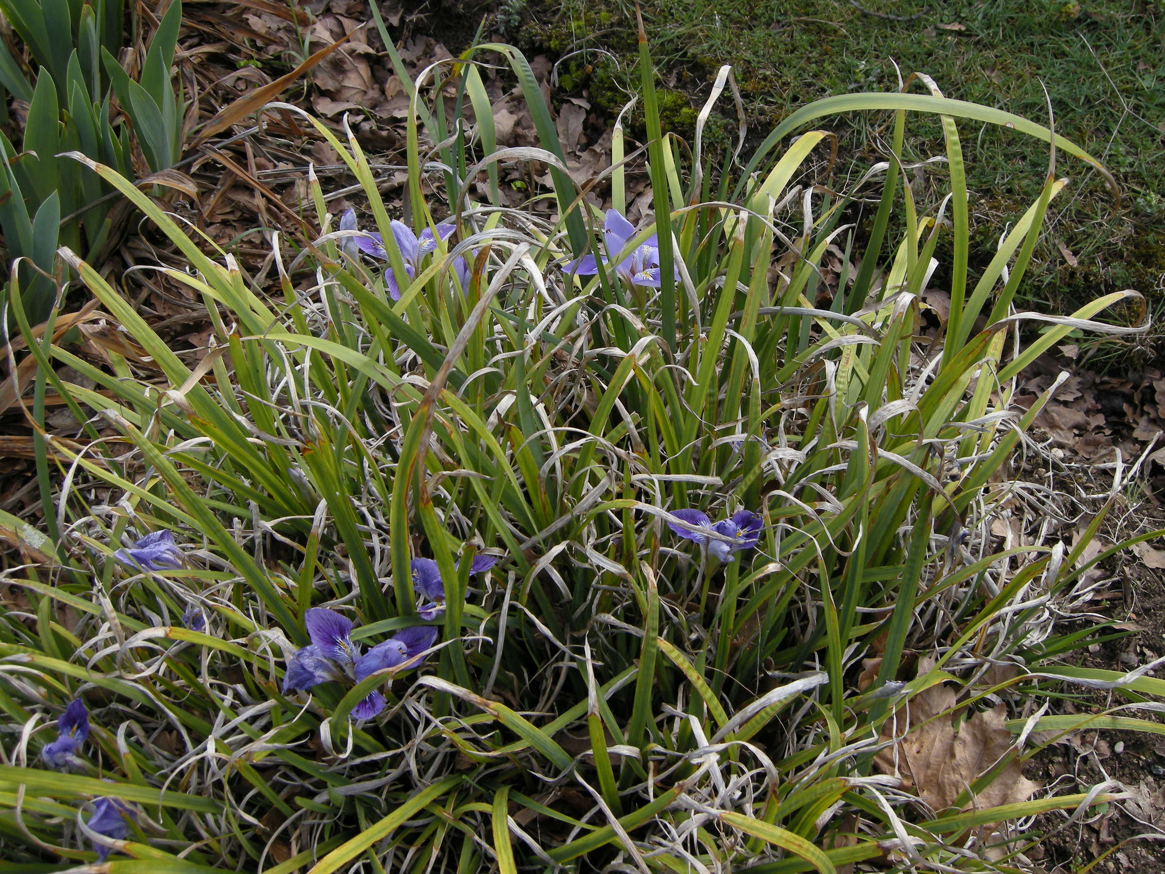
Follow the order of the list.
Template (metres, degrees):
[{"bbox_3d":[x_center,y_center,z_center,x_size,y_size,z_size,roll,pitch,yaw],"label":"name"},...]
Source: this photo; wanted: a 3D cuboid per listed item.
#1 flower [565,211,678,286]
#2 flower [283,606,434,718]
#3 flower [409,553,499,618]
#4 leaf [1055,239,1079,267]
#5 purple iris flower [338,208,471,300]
[{"bbox_3d":[0.032,-0.152,0.960,0.092,0.060,0.078,0,40,0],"label":"flower"},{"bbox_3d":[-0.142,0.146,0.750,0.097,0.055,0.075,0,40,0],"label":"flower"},{"bbox_3d":[-0.089,0.106,0.830,0.066,0.045,0.058,0,40,0],"label":"flower"},{"bbox_3d":[0.598,-0.228,1.454,0.017,0.012,0.055,-4,40,-4],"label":"leaf"},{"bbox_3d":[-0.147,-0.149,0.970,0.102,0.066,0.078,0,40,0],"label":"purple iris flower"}]

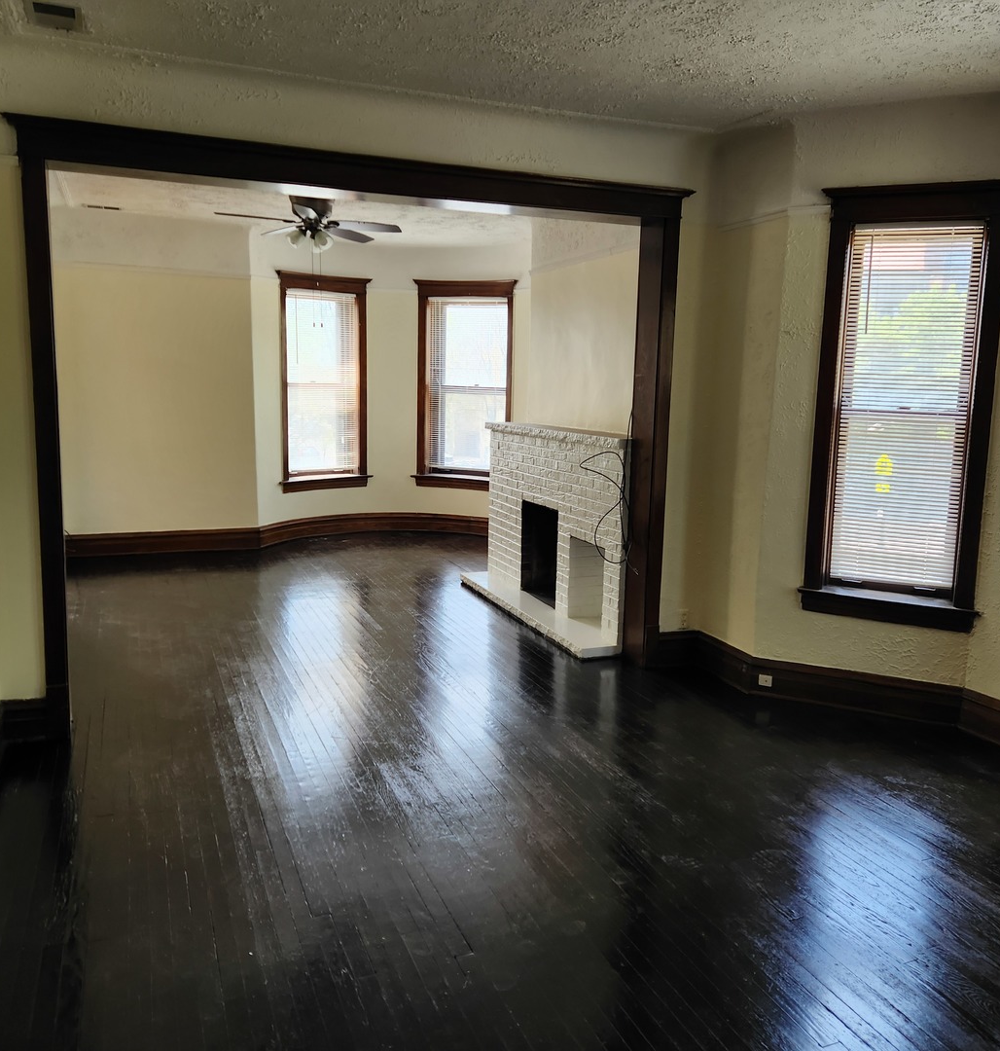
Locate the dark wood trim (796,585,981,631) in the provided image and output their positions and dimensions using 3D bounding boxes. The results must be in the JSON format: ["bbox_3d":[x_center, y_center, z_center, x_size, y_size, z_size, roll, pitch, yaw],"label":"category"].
[{"bbox_3d":[1.879,0.410,4.557,0.820,0.140,0.110,5,9,25],"label":"dark wood trim"}]

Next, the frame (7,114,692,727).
[{"bbox_3d":[-0.542,-0.426,4.582,3.200,2.600,0.250,-2,9,-22],"label":"frame"}]

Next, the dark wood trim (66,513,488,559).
[{"bbox_3d":[-2.034,0.050,9.256,4.150,0.195,0.850,-2,9,-22],"label":"dark wood trim"}]

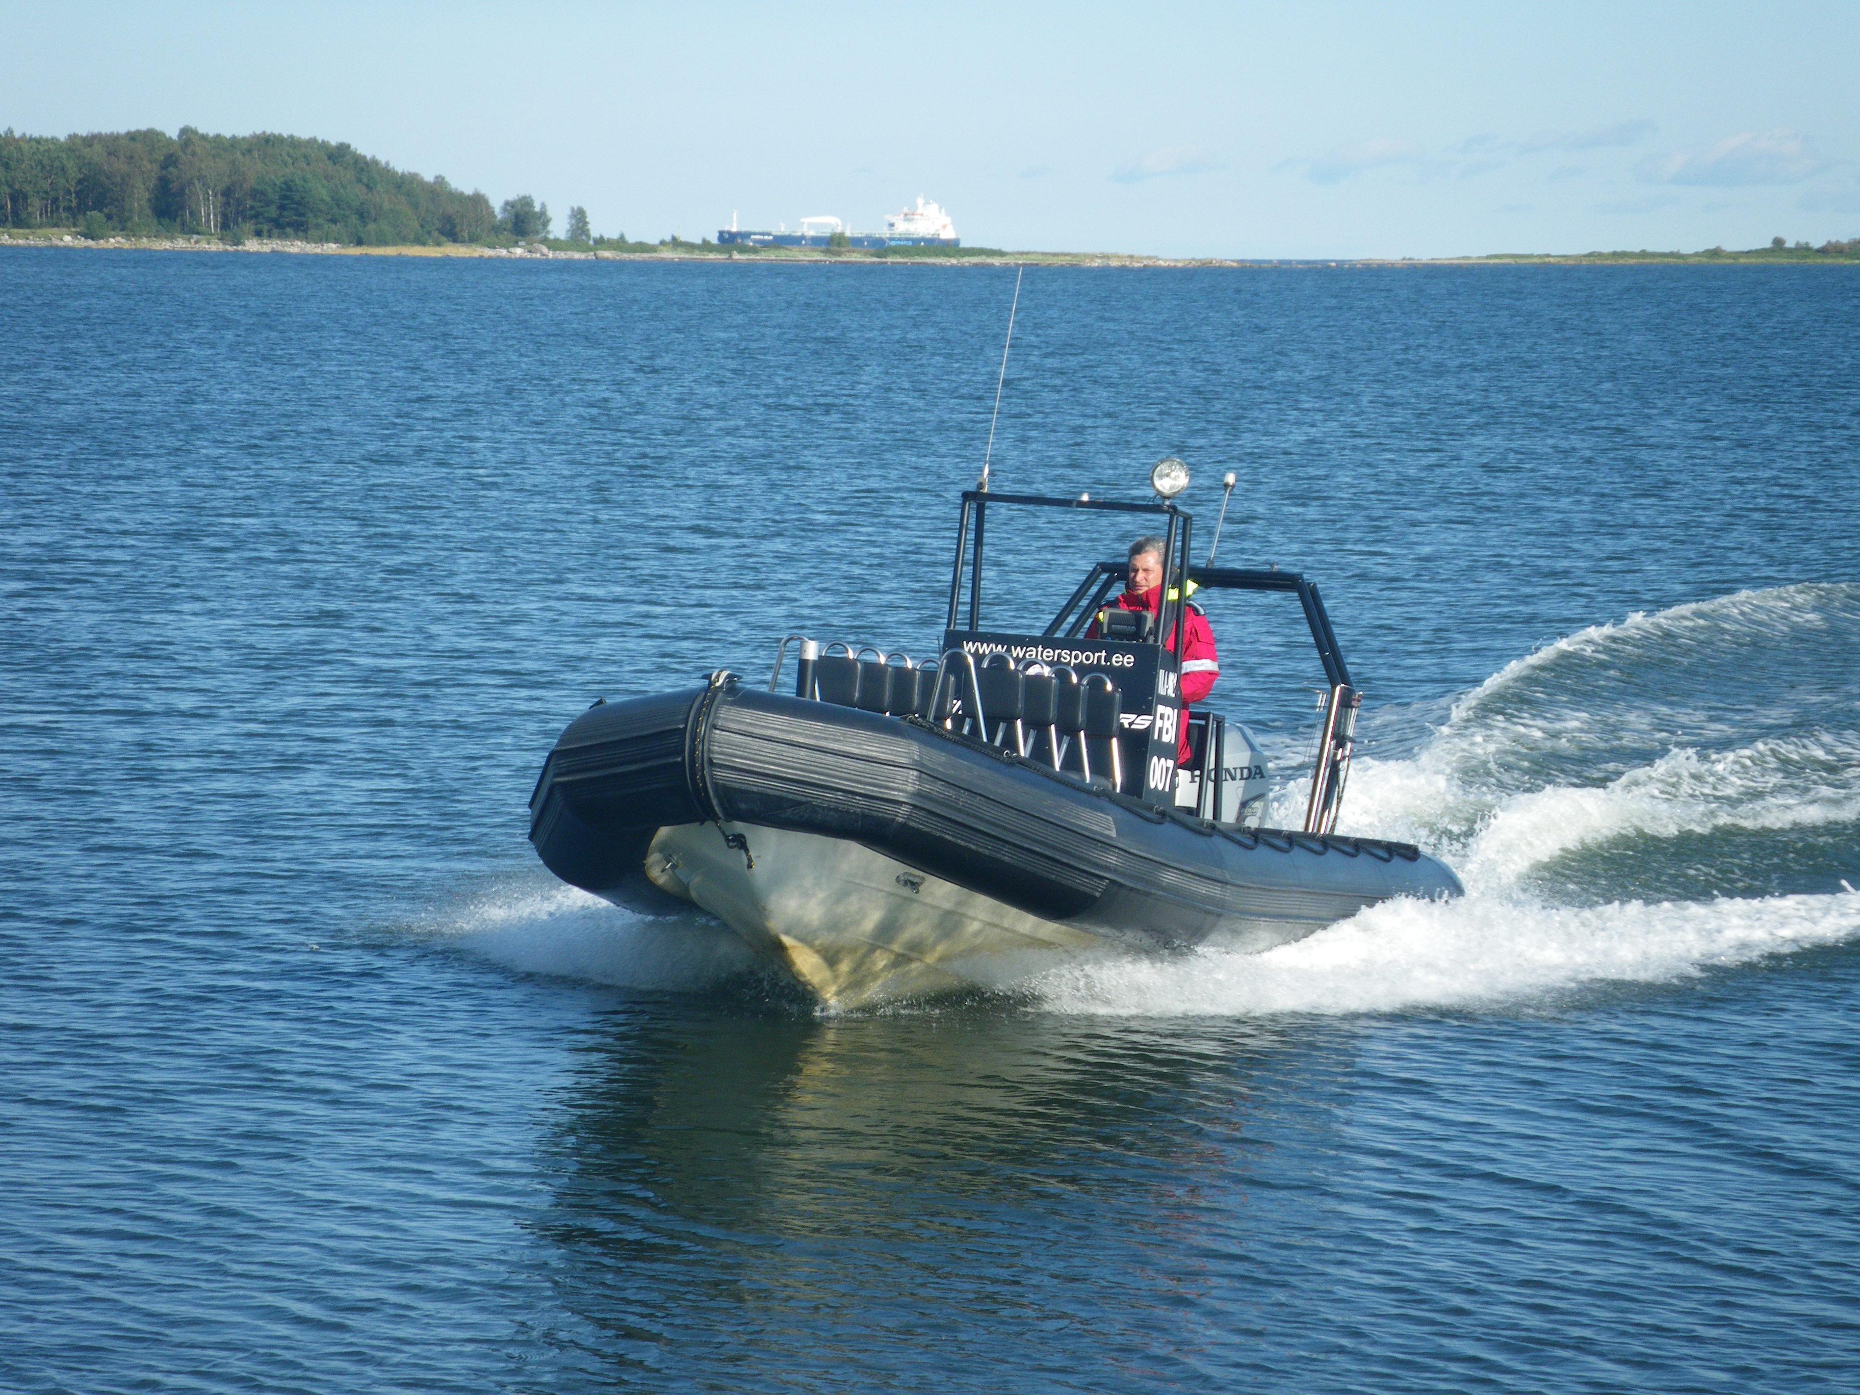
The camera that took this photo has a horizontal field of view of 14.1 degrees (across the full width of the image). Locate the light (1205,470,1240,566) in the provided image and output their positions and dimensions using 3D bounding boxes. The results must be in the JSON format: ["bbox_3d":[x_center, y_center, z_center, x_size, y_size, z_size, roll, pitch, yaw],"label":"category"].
[{"bbox_3d":[1.306,-0.802,33.628,0.065,0.411,0.065,7,-11,18],"label":"light"}]

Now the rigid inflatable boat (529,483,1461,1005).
[{"bbox_3d":[0.264,0.244,30.773,2.555,2.232,7.242,2,-1,18],"label":"rigid inflatable boat"}]

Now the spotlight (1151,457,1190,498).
[{"bbox_3d":[1.003,-0.918,31.470,0.165,0.175,0.130,2,1,1],"label":"spotlight"}]

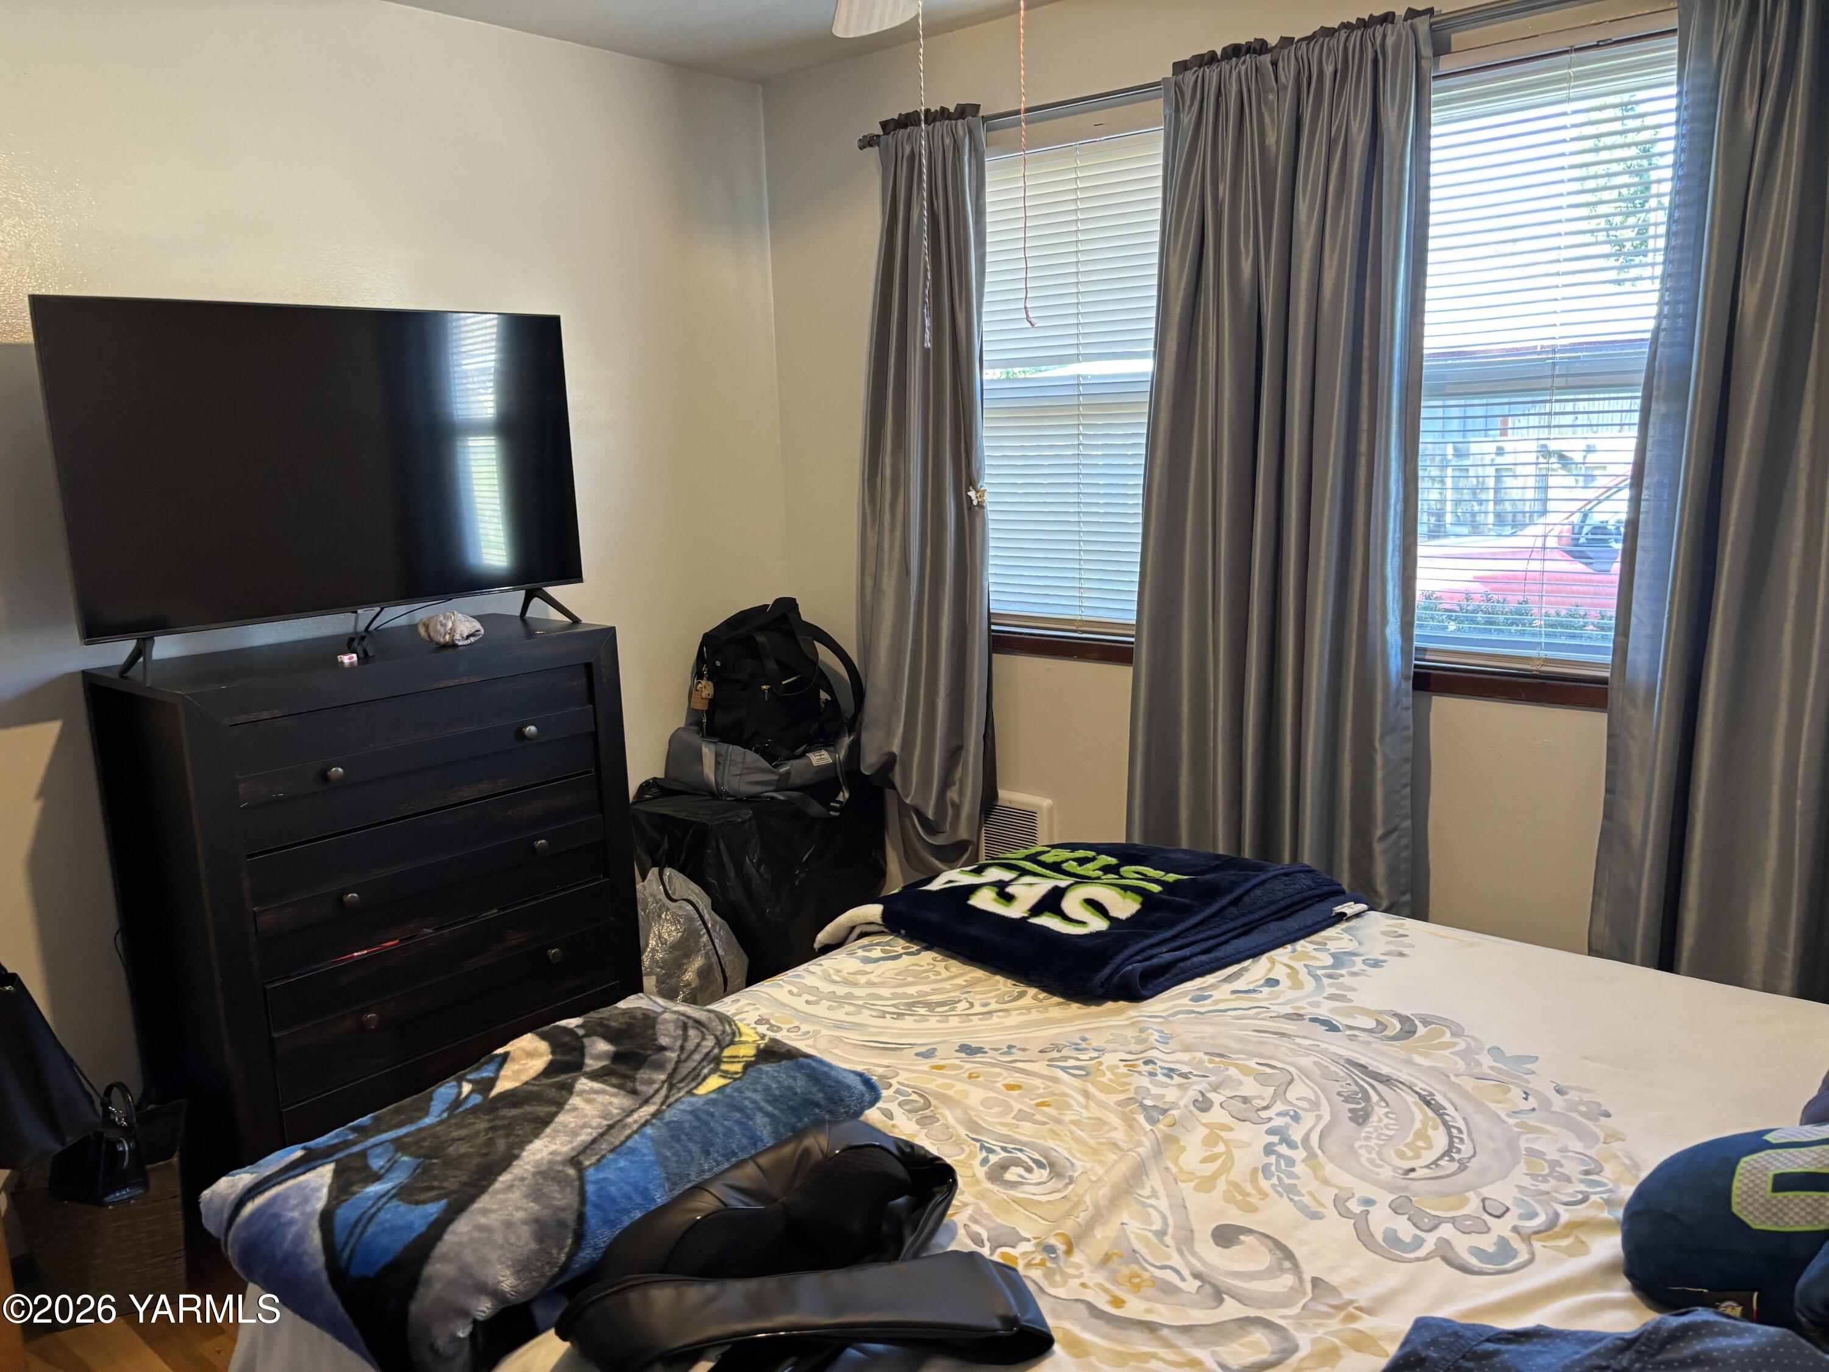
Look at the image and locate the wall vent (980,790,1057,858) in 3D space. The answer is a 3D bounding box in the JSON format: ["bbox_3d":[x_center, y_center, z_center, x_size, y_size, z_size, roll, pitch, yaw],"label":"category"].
[{"bbox_3d":[0.250,0.370,3.407,0.258,0.220,0.035,7,14,40],"label":"wall vent"}]

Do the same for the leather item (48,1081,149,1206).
[{"bbox_3d":[-1.380,0.735,2.304,0.155,0.190,0.090,4,12,31],"label":"leather item"}]

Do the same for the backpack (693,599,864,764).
[{"bbox_3d":[-0.331,-0.009,3.294,0.350,0.400,0.220,1,11,14],"label":"backpack"}]

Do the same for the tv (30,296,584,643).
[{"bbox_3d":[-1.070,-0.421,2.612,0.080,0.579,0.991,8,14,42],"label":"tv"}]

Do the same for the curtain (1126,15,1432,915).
[{"bbox_3d":[0.718,-0.256,2.765,0.645,1.929,0.120,7,14,40],"label":"curtain"}]

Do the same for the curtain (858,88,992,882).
[{"bbox_3d":[0.016,-0.416,3.337,0.420,1.811,0.140,7,14,40],"label":"curtain"}]

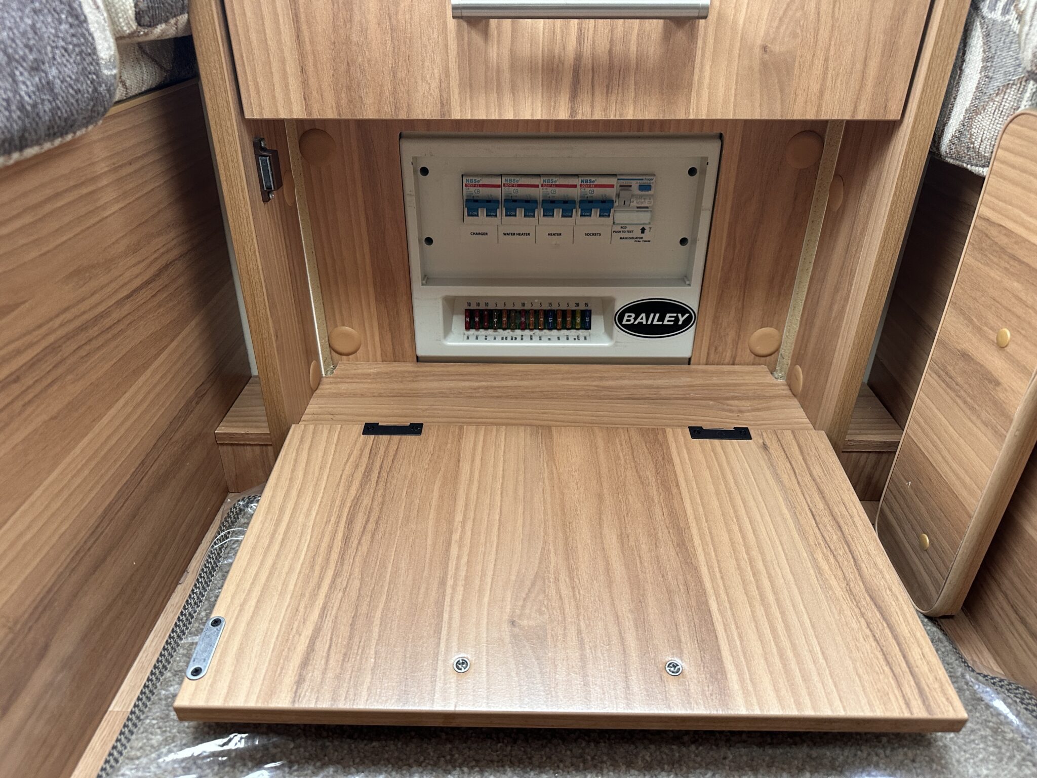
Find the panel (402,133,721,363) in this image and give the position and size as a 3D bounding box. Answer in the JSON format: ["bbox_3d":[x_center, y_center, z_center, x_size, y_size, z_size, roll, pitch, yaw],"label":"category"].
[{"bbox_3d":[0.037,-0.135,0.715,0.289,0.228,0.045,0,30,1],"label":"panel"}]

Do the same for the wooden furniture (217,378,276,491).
[{"bbox_3d":[-0.244,0.043,0.708,0.060,0.067,0.102,0,30,1],"label":"wooden furniture"}]

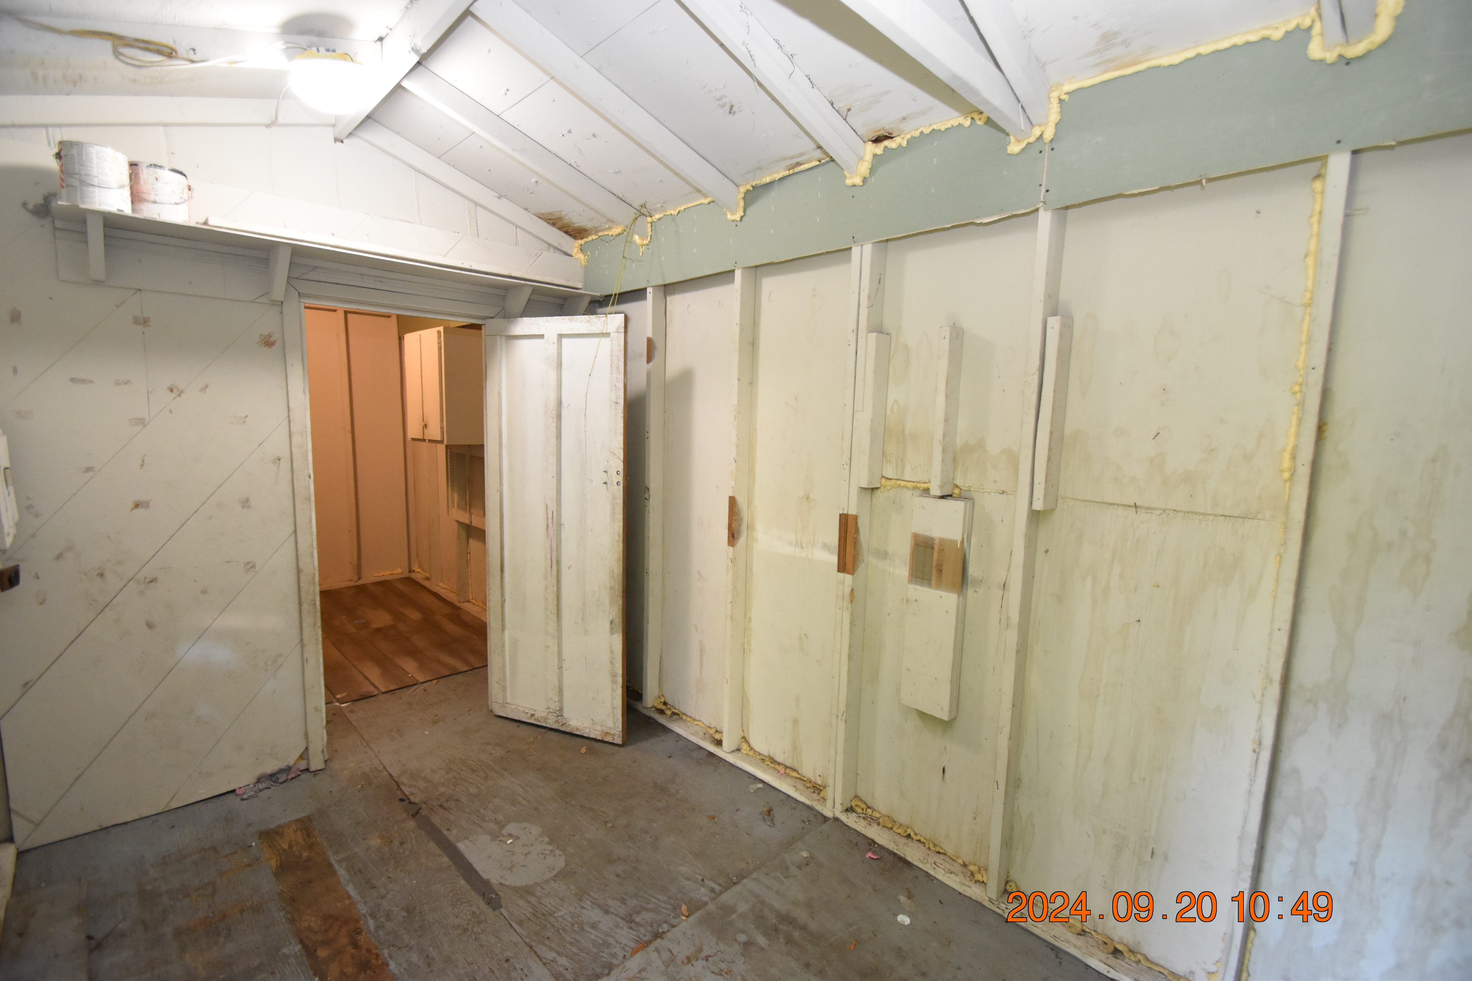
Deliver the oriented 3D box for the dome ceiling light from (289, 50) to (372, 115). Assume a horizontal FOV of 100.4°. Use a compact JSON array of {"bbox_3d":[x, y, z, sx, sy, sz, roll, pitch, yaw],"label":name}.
[{"bbox_3d":[-1.281,-1.274,1.957,0.240,0.125,0.240,-18,18,-41],"label":"dome ceiling light"}]

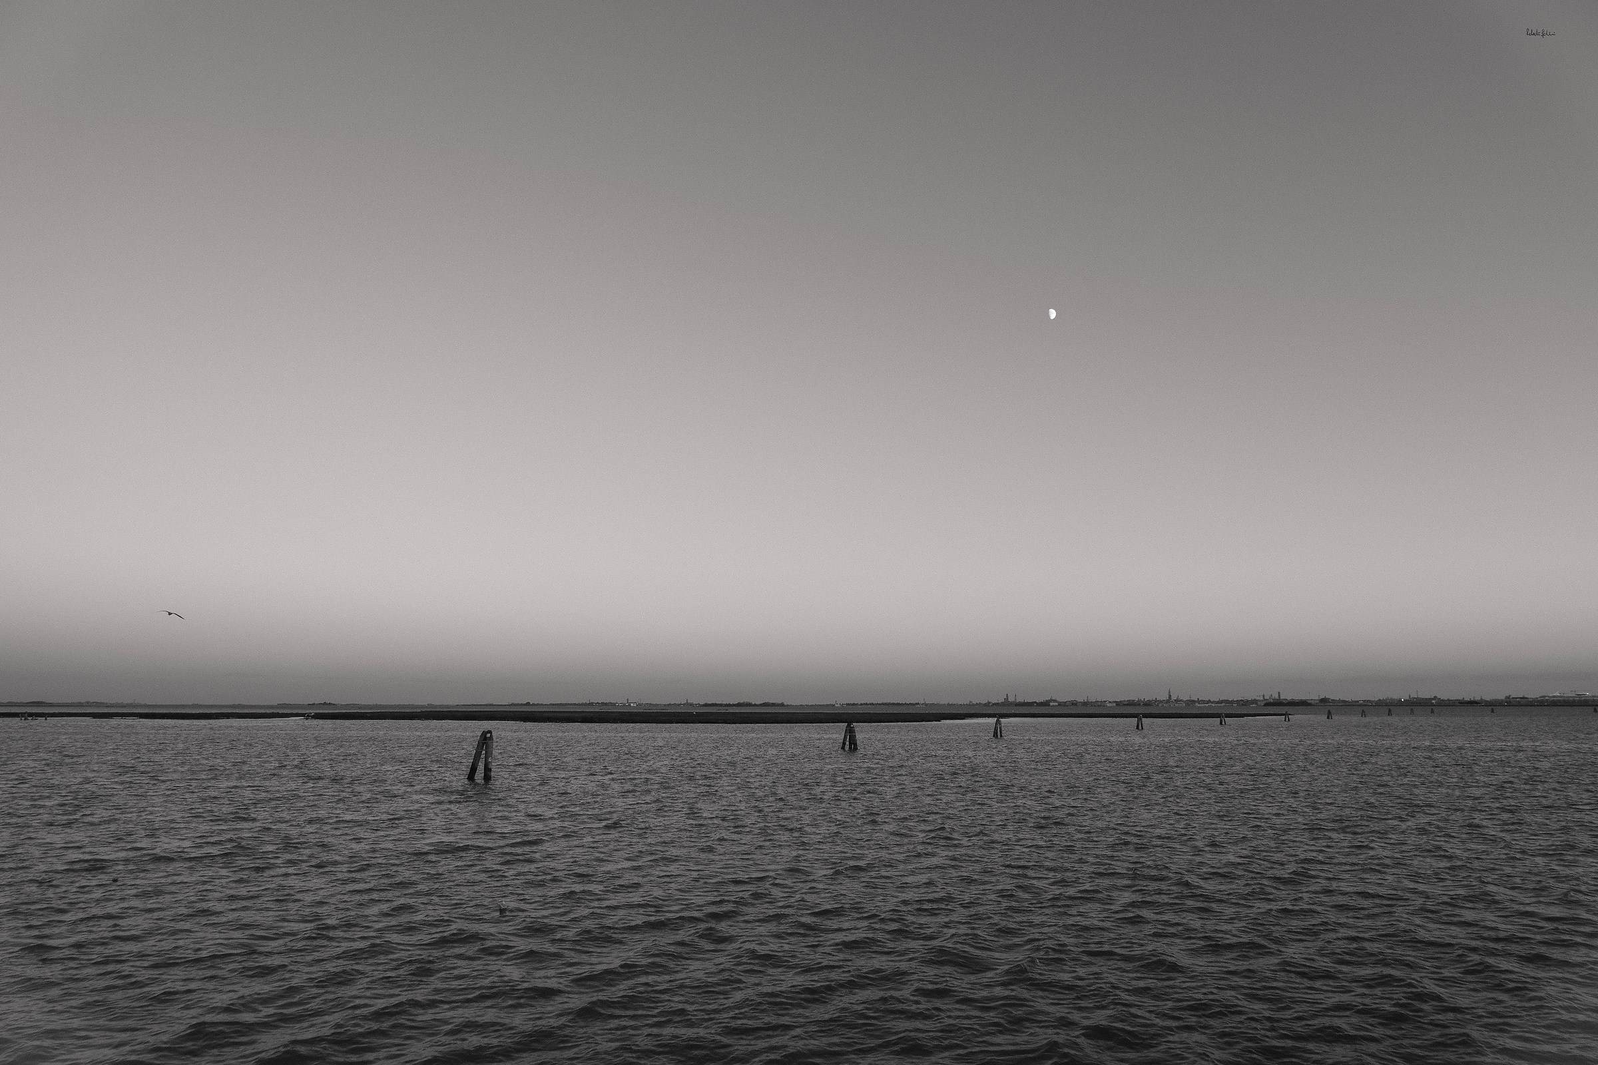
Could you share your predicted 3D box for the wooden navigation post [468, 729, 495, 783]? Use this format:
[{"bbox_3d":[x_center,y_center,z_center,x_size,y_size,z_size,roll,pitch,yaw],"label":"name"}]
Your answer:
[{"bbox_3d":[-14.044,9.827,45.000,1.120,2.200,1.000,3,-10,-17],"label":"wooden navigation post"}]

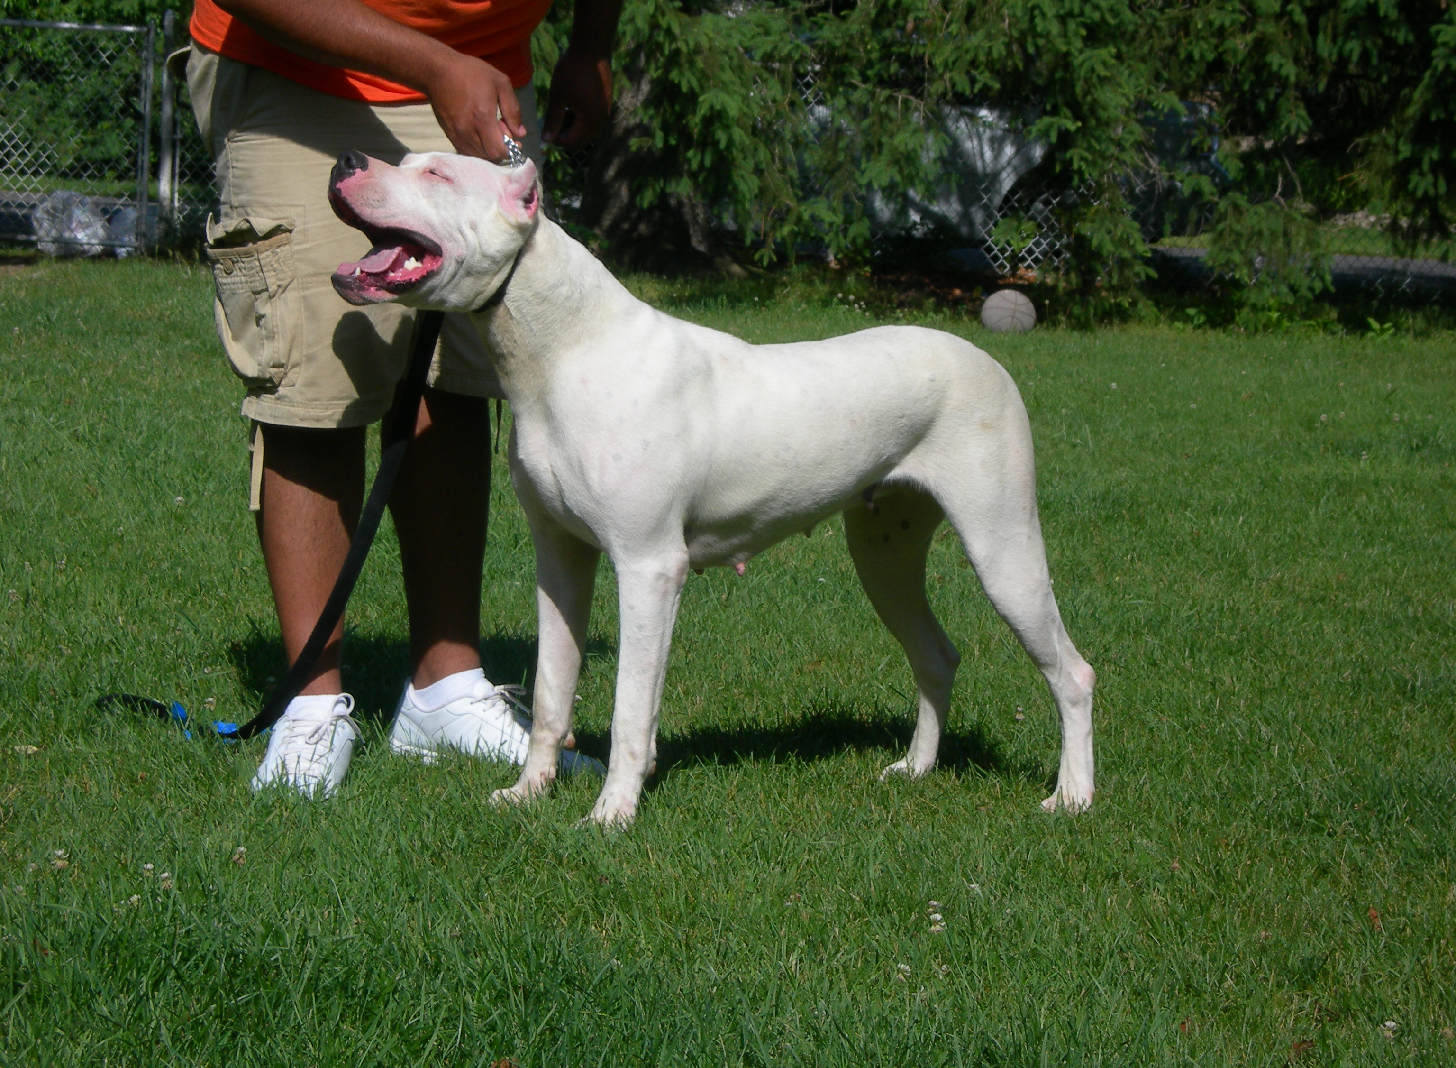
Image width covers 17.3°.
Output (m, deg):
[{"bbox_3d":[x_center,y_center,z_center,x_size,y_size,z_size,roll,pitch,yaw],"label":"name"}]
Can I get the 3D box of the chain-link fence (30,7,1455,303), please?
[{"bbox_3d":[0.000,-1.979,25.695,7.900,1.250,0.080,2,5,-6],"label":"chain-link fence"}]

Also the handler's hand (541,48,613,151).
[{"bbox_3d":[-0.202,-0.584,6.420,0.095,0.140,0.095,4,5,17],"label":"handler's hand"}]

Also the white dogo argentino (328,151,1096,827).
[{"bbox_3d":[-0.008,-0.056,6.114,0.970,0.826,0.320,0,6,-28],"label":"white dogo argentino"}]

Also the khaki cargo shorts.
[{"bbox_3d":[-0.484,-0.392,6.370,0.440,0.560,0.340,0,6,-28],"label":"khaki cargo shorts"}]

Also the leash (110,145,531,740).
[{"bbox_3d":[-0.551,-0.113,6.296,0.200,0.820,0.820,-2,7,-43],"label":"leash"}]

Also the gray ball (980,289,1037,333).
[{"bbox_3d":[1.217,-0.938,20.750,0.240,0.240,0.240,3,5,0],"label":"gray ball"}]

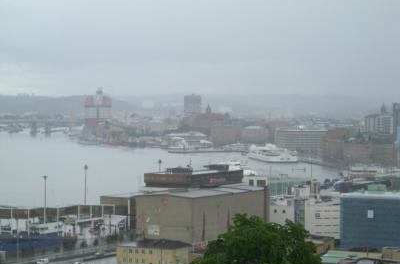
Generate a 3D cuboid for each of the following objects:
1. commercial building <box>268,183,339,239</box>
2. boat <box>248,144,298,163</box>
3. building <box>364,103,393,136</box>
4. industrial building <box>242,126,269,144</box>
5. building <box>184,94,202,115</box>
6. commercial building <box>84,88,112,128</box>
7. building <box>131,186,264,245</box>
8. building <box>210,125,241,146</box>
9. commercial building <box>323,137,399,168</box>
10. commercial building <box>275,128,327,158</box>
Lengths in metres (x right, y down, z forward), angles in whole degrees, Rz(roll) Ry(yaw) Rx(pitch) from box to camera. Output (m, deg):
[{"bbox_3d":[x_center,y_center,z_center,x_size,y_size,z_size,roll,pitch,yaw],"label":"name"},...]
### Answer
[{"bbox_3d":[46.804,35.580,590.982,26.000,20.500,27.000,0,1,20],"label":"commercial building"},{"bbox_3d":[77.277,21.177,1385.862,61.000,18.500,12.500,1,2,44],"label":"boat"},{"bbox_3d":[195.381,-11.569,1450.121,30.000,34.000,24.000,0,1,10],"label":"building"},{"bbox_3d":[72.195,6.096,1745.609,35.000,26.000,26.000,0,1,0],"label":"industrial building"},{"bbox_3d":[-15.486,-46.448,2999.729,40.000,74.000,40.000,0,1,0],"label":"building"},{"bbox_3d":[-170.900,-30.346,2217.892,44.000,81.000,30.000,0,1,0],"label":"commercial building"},{"bbox_3d":[2.034,35.879,582.380,29.000,20.300,61.000,1,2,34],"label":"building"},{"bbox_3d":[33.586,5.577,1735.594,38.000,27.500,26.000,0,1,0],"label":"building"},{"bbox_3d":[153.167,16.956,1265.732,64.000,26.500,25.000,1,2,30],"label":"commercial building"},{"bbox_3d":[113.000,10.647,1462.638,53.000,30.000,26.000,0,1,-8],"label":"commercial building"}]

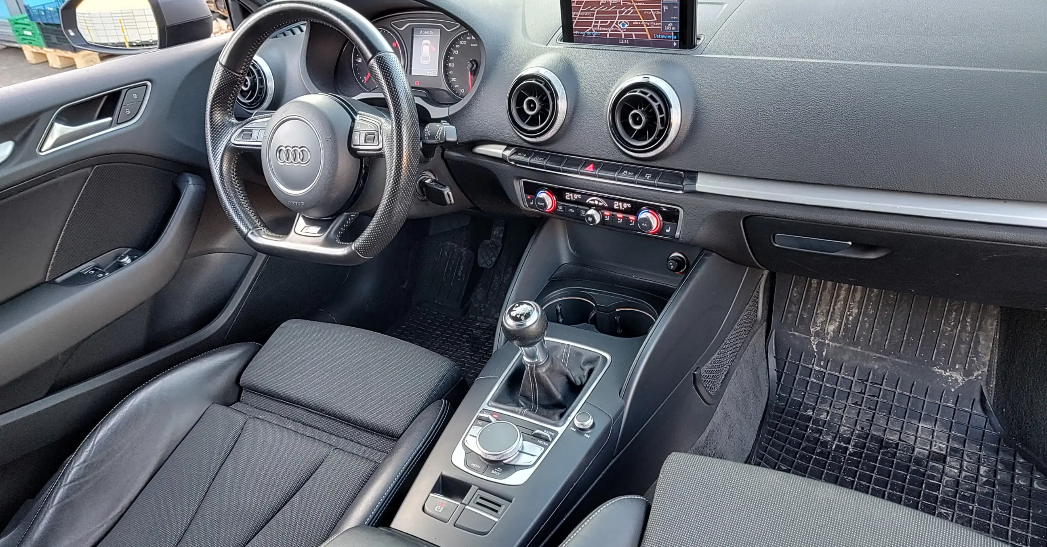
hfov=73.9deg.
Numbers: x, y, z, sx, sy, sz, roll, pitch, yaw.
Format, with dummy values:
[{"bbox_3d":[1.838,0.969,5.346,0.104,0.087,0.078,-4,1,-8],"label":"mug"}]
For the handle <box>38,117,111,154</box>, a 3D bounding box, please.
[{"bbox_3d":[-0.652,-0.202,1.013,0.027,0.035,0.112,14,35,29],"label":"handle"}]

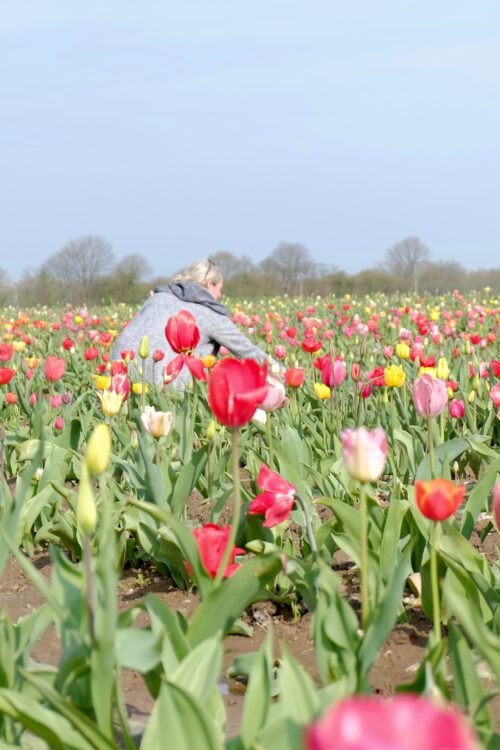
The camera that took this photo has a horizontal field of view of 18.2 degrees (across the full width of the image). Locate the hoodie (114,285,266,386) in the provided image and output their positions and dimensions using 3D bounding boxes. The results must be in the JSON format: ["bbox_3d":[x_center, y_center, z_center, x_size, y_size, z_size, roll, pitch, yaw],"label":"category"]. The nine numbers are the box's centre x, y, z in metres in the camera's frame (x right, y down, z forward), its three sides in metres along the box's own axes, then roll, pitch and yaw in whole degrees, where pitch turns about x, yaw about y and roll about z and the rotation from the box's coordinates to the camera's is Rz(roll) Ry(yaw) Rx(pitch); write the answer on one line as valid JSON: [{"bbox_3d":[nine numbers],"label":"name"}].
[{"bbox_3d":[-0.307,-0.192,7.850,0.580,0.580,0.620,3,4,41],"label":"hoodie"}]

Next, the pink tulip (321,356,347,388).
[{"bbox_3d":[0.230,-0.005,4.250,0.066,0.080,0.063,0,3,0],"label":"pink tulip"}]

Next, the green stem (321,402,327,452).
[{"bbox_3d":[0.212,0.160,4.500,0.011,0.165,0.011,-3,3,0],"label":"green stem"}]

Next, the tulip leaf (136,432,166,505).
[{"bbox_3d":[-0.188,0.180,2.980,0.056,0.153,0.045,0,3,0],"label":"tulip leaf"}]

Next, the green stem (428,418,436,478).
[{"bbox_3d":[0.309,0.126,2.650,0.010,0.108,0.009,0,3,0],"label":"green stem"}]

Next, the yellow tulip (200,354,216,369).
[{"bbox_3d":[-0.133,-0.043,5.000,0.052,0.046,0.050,0,3,0],"label":"yellow tulip"}]

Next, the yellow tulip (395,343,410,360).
[{"bbox_3d":[0.587,-0.092,6.000,0.055,0.066,0.054,0,3,0],"label":"yellow tulip"}]

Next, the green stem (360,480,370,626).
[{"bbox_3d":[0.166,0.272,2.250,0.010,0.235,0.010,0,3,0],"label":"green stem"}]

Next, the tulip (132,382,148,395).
[{"bbox_3d":[-0.322,0.041,4.600,0.047,0.038,0.046,0,3,0],"label":"tulip"}]

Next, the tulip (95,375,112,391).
[{"bbox_3d":[-0.440,0.023,4.700,0.049,0.047,0.048,0,3,0],"label":"tulip"}]

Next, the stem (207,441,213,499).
[{"bbox_3d":[-0.112,0.260,4.300,0.010,0.160,0.010,1,3,0],"label":"stem"}]

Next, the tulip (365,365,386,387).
[{"bbox_3d":[0.406,0.003,5.000,0.070,0.068,0.066,0,3,0],"label":"tulip"}]

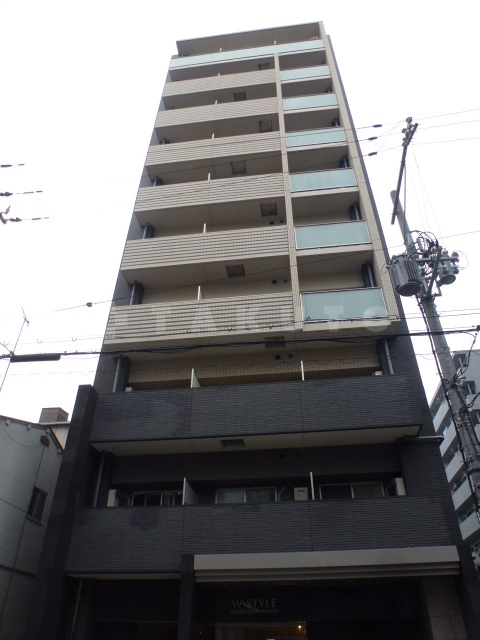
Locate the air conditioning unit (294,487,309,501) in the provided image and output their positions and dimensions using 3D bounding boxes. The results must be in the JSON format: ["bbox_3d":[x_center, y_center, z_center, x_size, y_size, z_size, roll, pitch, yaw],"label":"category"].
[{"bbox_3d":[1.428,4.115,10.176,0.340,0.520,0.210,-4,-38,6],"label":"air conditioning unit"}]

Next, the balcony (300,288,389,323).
[{"bbox_3d":[2.960,-0.418,12.689,2.337,1.077,0.100,-4,-38,6],"label":"balcony"}]

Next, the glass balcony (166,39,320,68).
[{"bbox_3d":[0.315,-14.029,23.499,8.124,1.162,0.120,-4,-38,6],"label":"glass balcony"}]

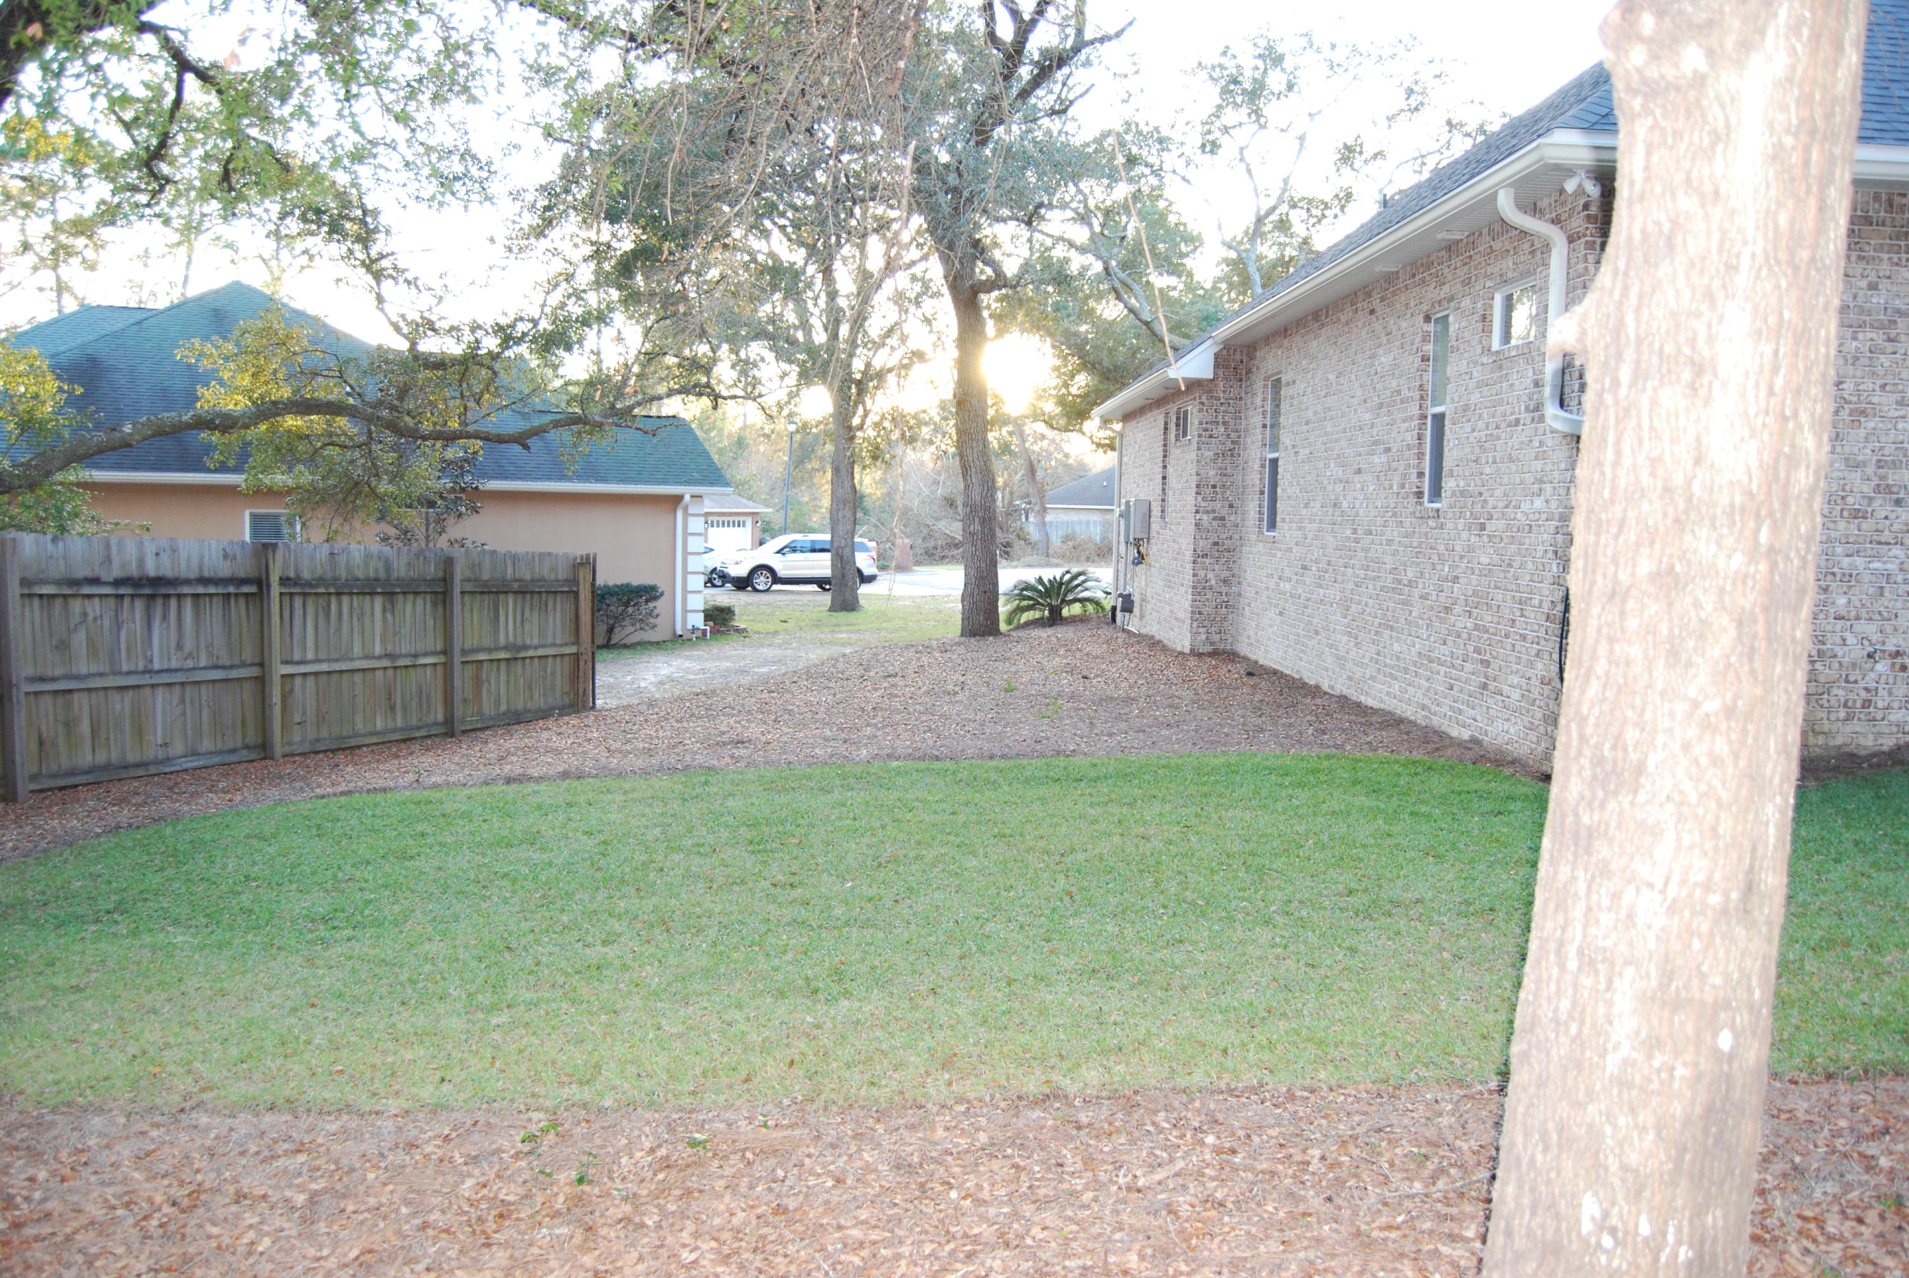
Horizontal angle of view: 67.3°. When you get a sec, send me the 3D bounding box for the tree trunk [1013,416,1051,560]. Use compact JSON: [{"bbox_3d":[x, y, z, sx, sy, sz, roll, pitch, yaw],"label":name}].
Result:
[{"bbox_3d":[3.877,-7.514,71.676,1.771,7.120,1.200,1,5,0],"label":"tree trunk"}]

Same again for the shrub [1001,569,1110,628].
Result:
[{"bbox_3d":[1.928,-0.779,27.250,2.069,1.107,2.028,1,5,0],"label":"shrub"}]

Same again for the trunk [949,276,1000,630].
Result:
[{"bbox_3d":[0.364,-3.101,25.019,0.911,6.176,0.800,1,5,0],"label":"trunk"}]

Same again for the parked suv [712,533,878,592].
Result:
[{"bbox_3d":[-4.970,-2.457,45.700,5.000,1.790,2.020,-2,6,-27],"label":"parked suv"}]

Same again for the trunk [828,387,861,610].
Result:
[{"bbox_3d":[-2.767,-3.459,35.949,0.834,5.510,0.780,1,5,0],"label":"trunk"}]

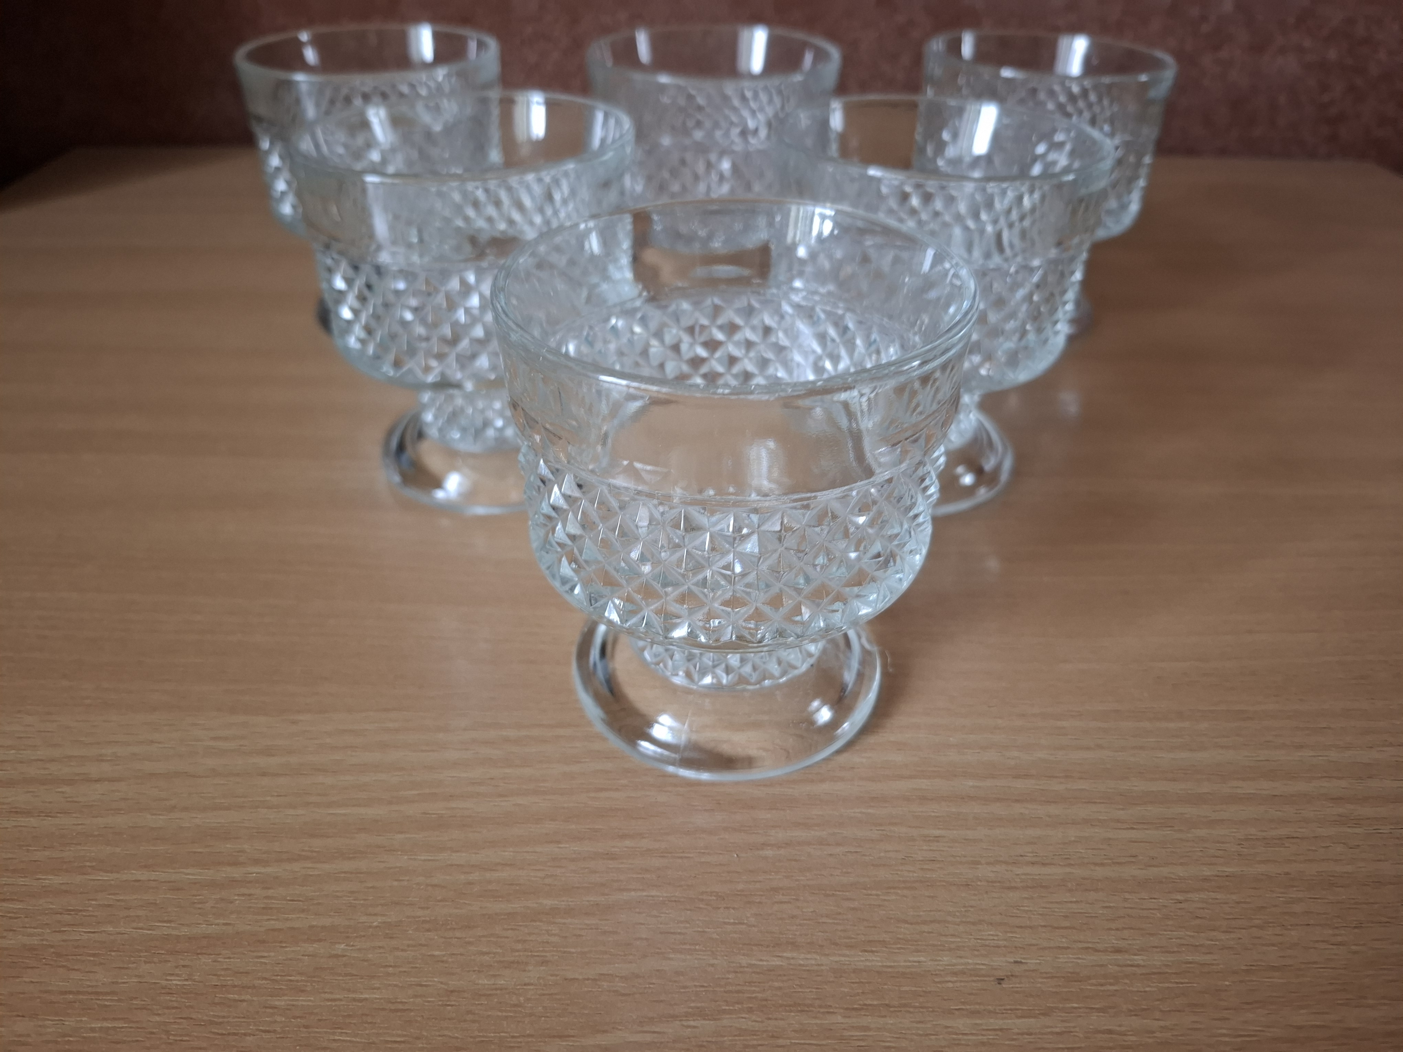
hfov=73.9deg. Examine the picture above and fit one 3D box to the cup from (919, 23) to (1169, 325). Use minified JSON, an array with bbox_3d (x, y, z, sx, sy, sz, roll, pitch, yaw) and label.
[{"bbox_3d":[0.112,-0.118,0.332,0.081,0.092,0.081,1,38,0],"label":"cup"}]

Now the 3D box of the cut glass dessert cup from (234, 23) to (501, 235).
[{"bbox_3d":[-0.106,-0.116,0.325,0.081,0.092,0.081,1,38,0],"label":"cut glass dessert cup"}]

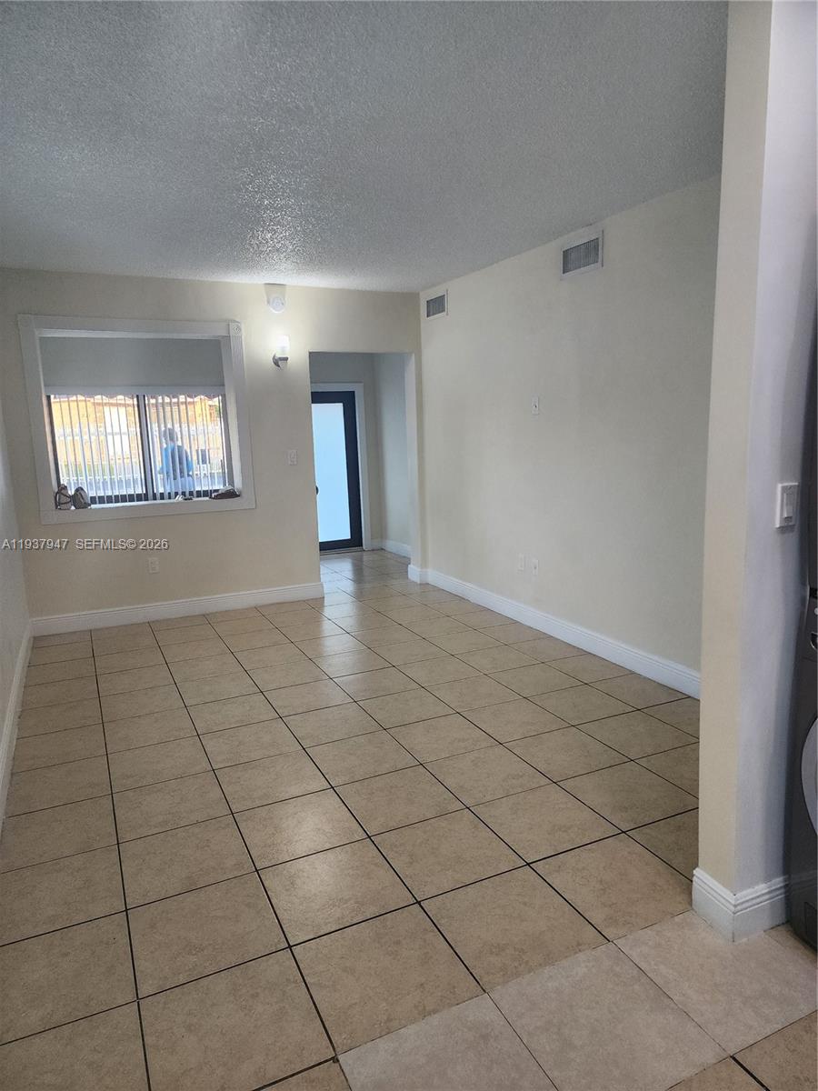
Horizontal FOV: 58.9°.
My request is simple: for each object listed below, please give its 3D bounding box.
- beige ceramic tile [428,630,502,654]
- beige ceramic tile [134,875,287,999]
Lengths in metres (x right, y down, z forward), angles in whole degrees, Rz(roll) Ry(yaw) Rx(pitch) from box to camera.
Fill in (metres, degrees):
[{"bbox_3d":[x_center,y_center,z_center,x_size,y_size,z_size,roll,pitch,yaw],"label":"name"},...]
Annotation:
[{"bbox_3d":[0.372,0.643,4.785,0.393,0.010,0.390,-7,11,-24],"label":"beige ceramic tile"},{"bbox_3d":[-0.631,1.189,2.249,0.417,0.010,0.414,-7,11,-24],"label":"beige ceramic tile"}]

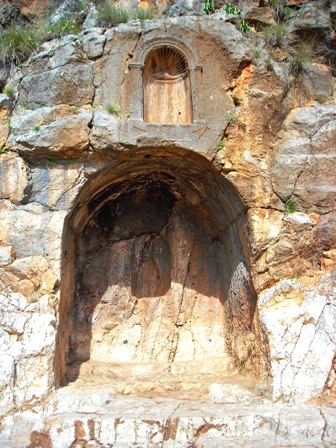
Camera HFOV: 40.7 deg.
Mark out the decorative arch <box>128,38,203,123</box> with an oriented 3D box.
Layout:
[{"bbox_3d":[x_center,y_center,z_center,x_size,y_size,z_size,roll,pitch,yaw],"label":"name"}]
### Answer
[{"bbox_3d":[-0.040,-2.646,8.679,1.373,2.054,0.480,0,-25,-5],"label":"decorative arch"}]

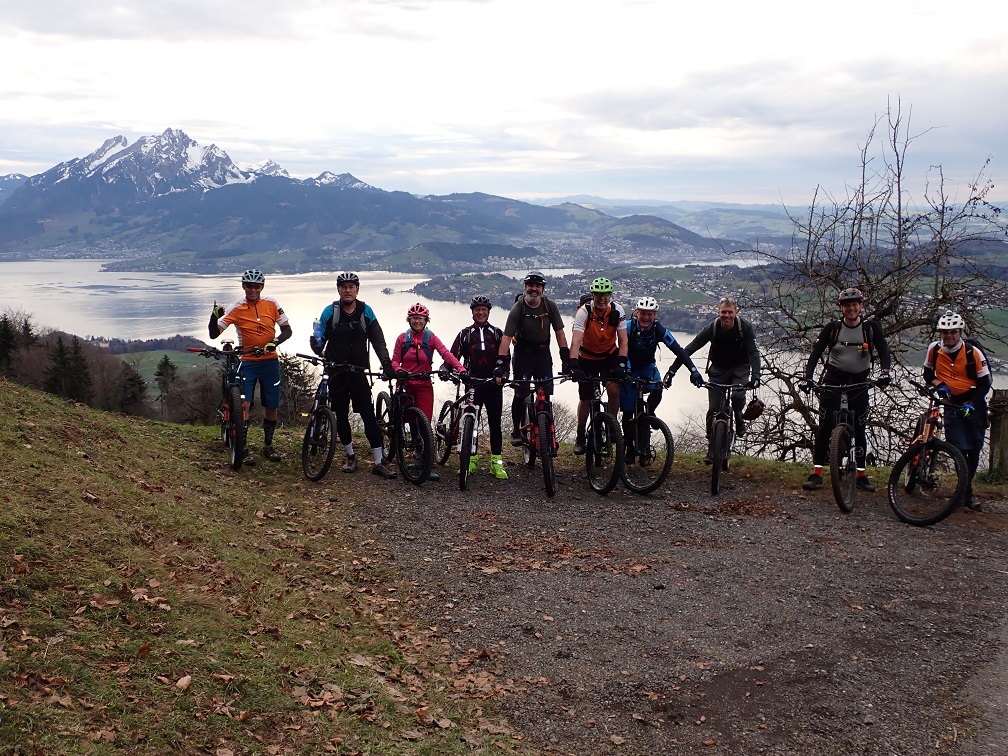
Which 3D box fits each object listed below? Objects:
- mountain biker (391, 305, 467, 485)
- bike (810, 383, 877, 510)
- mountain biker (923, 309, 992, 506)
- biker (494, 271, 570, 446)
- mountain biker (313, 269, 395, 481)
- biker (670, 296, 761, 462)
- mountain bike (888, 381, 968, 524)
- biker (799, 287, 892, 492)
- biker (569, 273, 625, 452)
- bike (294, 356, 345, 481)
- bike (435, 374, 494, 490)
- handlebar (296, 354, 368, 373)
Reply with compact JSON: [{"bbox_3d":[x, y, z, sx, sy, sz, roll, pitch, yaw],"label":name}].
[{"bbox_3d":[-0.707,0.128,9.812,0.680,1.660,0.580,-2,10,-12],"label":"mountain biker"},{"bbox_3d":[3.120,0.519,9.378,0.760,1.080,1.850,4,10,20],"label":"bike"},{"bbox_3d":[3.830,0.269,8.949,0.580,1.720,0.550,8,12,37],"label":"mountain biker"},{"bbox_3d":[0.270,-0.123,9.743,0.720,1.720,0.720,0,10,-2],"label":"biker"},{"bbox_3d":[-1.401,-0.019,9.692,0.780,1.900,0.580,-2,10,-9],"label":"mountain biker"},{"bbox_3d":[1.970,0.040,9.772,0.850,1.610,0.700,2,10,14],"label":"biker"},{"bbox_3d":[3.682,0.622,9.220,0.750,1.080,1.800,3,10,16],"label":"mountain bike"},{"bbox_3d":[3.061,0.113,9.397,0.820,1.830,0.580,3,10,17],"label":"biker"},{"bbox_3d":[0.870,-0.085,9.790,0.580,1.730,0.720,1,10,3],"label":"biker"},{"bbox_3d":[-1.793,0.331,9.936,0.680,1.070,1.780,-2,10,-12],"label":"bike"},{"bbox_3d":[-0.495,0.435,9.952,0.660,1.050,1.720,-3,10,-15],"label":"bike"},{"bbox_3d":[-1.563,-0.140,9.500,0.680,0.110,0.200,9,5,-28],"label":"handlebar"}]

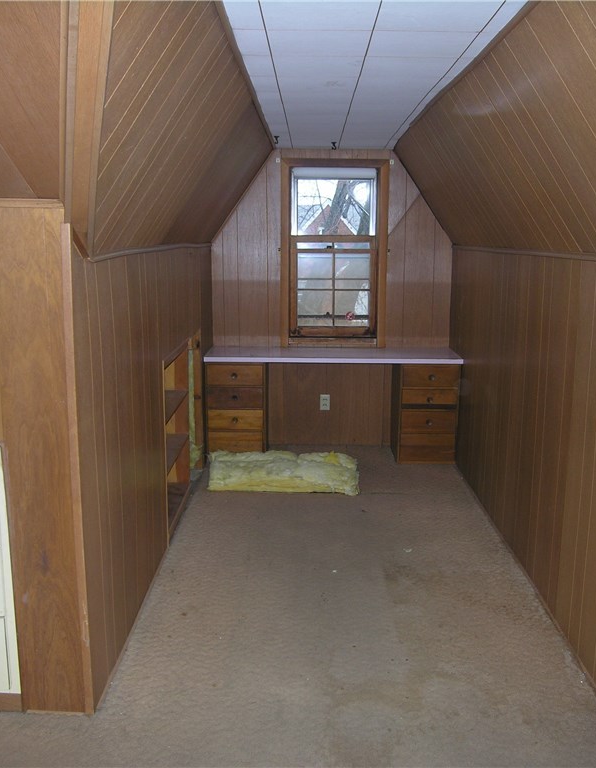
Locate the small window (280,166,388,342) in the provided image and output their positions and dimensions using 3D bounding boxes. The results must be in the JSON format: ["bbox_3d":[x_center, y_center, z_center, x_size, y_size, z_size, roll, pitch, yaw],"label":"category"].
[{"bbox_3d":[0.253,-0.890,4.915,0.732,1.263,0.100,0,12,1],"label":"small window"}]

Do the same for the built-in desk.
[{"bbox_3d":[0.228,0.144,4.859,1.661,0.724,0.470,0,12,1],"label":"built-in desk"}]

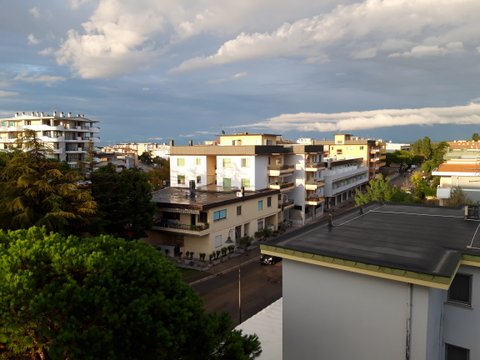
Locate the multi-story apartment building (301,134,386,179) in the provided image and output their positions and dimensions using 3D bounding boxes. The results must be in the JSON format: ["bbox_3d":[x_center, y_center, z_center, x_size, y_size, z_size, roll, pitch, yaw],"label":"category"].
[{"bbox_3d":[39.100,-7.129,132.933,22.000,17.300,29.000,3,7,32],"label":"multi-story apartment building"}]

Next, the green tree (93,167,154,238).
[{"bbox_3d":[-14.075,4.056,43.596,7.800,12.300,7.800,3,7,32],"label":"green tree"}]

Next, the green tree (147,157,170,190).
[{"bbox_3d":[-18.311,0.835,82.467,7.000,11.200,7.000,3,7,32],"label":"green tree"}]

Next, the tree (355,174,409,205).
[{"bbox_3d":[19.695,4.425,50.665,7.500,10.200,7.500,3,7,32],"label":"tree"}]

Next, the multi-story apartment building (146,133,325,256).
[{"bbox_3d":[-0.388,0.135,63.284,18.800,16.300,38.000,3,7,32],"label":"multi-story apartment building"}]

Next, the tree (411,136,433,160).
[{"bbox_3d":[90.624,-12.019,179.679,10.500,18.000,10.500,3,7,32],"label":"tree"}]

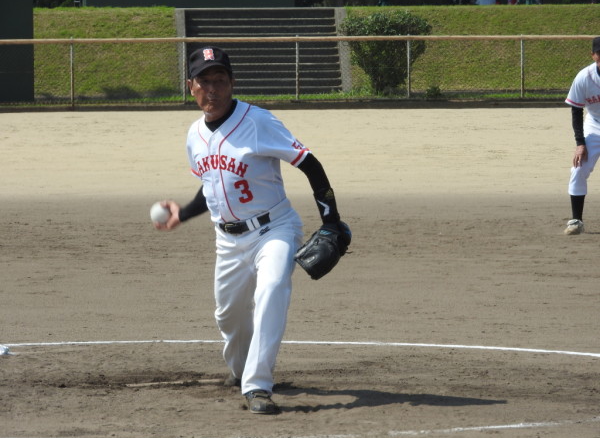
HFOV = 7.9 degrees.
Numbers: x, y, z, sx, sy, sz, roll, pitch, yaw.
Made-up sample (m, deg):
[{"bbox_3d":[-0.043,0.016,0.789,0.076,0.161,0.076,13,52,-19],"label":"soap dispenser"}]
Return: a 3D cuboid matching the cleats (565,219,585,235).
[{"bbox_3d":[1.964,0.051,31.000,0.110,0.110,0.285,1,3,18],"label":"cleats"}]

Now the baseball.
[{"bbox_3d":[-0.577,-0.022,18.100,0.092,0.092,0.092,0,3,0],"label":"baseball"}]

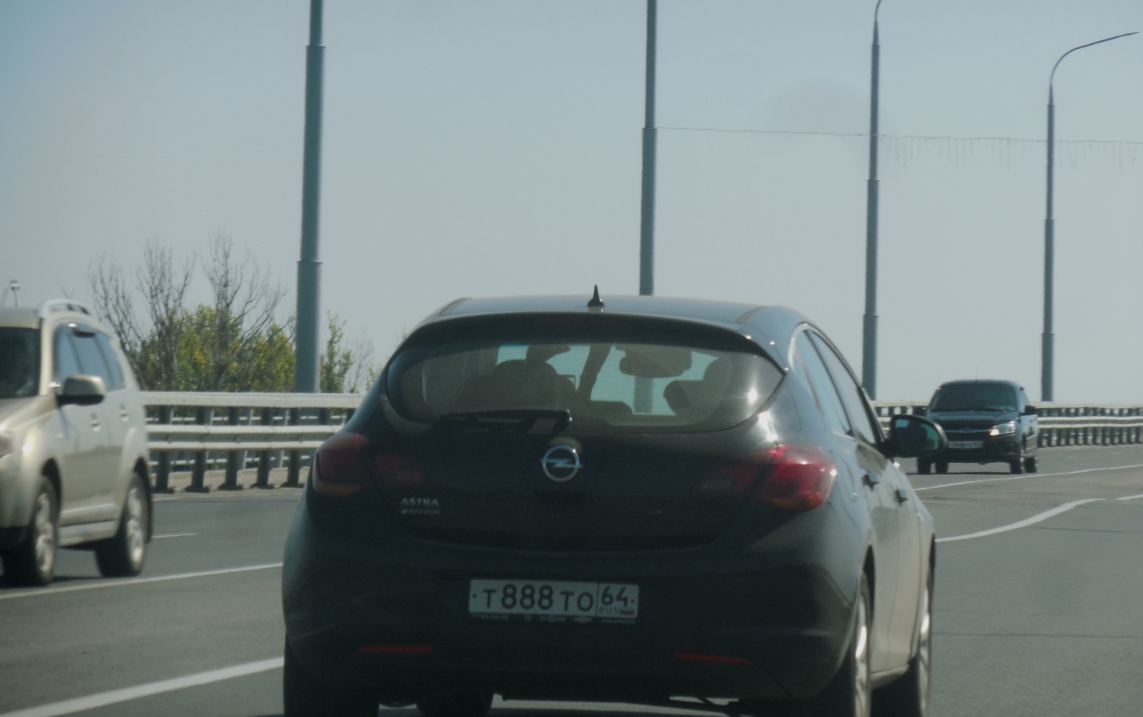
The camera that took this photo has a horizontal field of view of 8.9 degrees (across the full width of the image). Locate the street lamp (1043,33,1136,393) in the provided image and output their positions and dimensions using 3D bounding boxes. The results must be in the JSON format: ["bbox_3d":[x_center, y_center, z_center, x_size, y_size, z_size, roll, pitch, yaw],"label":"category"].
[{"bbox_3d":[13.520,-3.090,191.800,2.400,10.900,0.300,1,0,12],"label":"street lamp"}]

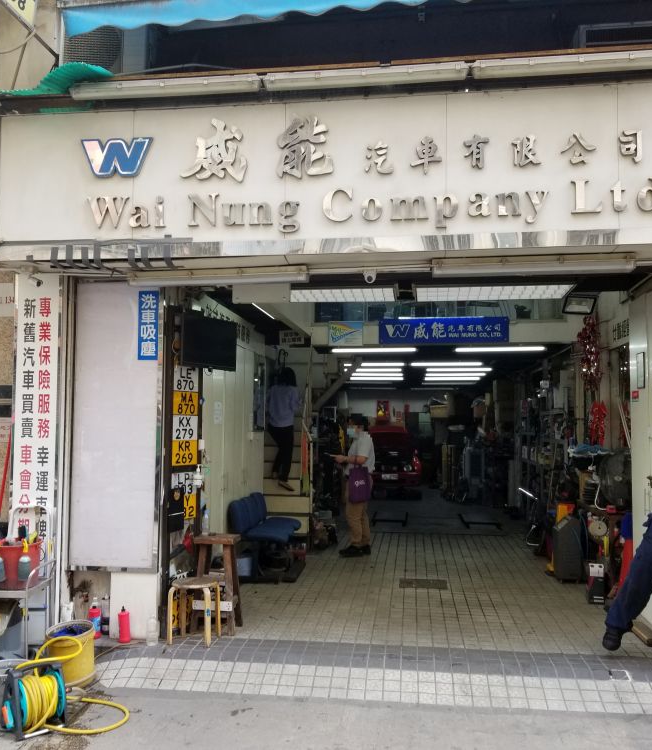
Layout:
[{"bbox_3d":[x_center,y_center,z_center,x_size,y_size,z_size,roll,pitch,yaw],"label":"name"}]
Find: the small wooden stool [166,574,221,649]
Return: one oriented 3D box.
[{"bbox_3d":[-0.925,1.679,5.350,0.335,0.430,0.315,0,-4,6],"label":"small wooden stool"}]

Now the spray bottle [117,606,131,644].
[{"bbox_3d":[-1.426,1.761,5.318,0.082,0.250,0.082,0,-3,8],"label":"spray bottle"}]

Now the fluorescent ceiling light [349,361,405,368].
[{"bbox_3d":[0.796,-0.178,12.996,1.200,0.090,0.100,0,-3,8],"label":"fluorescent ceiling light"}]

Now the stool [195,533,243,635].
[{"bbox_3d":[-0.825,1.569,5.662,0.340,0.685,0.320,0,-4,6],"label":"stool"}]

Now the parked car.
[{"bbox_3d":[1.418,1.879,17.117,1.650,1.440,4.100,0,-3,7],"label":"parked car"}]

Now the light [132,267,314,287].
[{"bbox_3d":[-0.747,-0.686,5.230,1.270,0.100,0.110,0,-3,8],"label":"light"}]

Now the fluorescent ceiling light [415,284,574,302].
[{"bbox_3d":[1.324,-0.689,5.978,1.200,0.090,0.610,0,-3,8],"label":"fluorescent ceiling light"}]

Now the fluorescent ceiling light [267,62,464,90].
[{"bbox_3d":[0.253,-1.890,4.748,1.270,0.095,0.115,0,-3,8],"label":"fluorescent ceiling light"}]

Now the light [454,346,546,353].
[{"bbox_3d":[2.419,-0.351,10.412,1.220,0.070,0.070,0,-4,6],"label":"light"}]

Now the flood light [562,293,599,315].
[{"bbox_3d":[2.272,-0.638,6.707,0.280,0.090,0.230,0,-41,-4],"label":"flood light"}]

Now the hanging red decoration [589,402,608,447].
[{"bbox_3d":[2.757,0.491,7.600,0.140,0.470,0.200,0,-3,7],"label":"hanging red decoration"}]

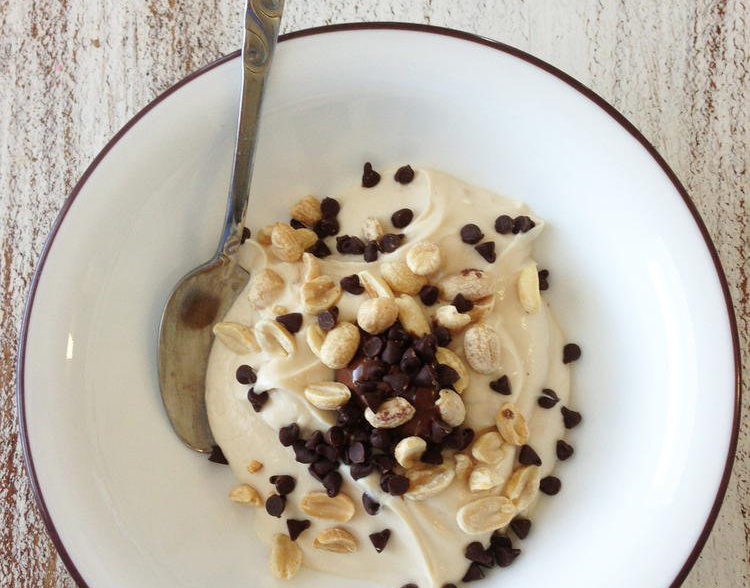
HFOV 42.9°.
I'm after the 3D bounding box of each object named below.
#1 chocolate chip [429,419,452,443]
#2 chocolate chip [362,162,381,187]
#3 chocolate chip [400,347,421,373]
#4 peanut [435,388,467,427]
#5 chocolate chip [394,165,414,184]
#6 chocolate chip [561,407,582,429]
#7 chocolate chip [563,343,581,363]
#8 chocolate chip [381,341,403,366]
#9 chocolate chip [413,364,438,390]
[{"bbox_3d":[0.019,0.039,0.275,0.006,0.006,0.006,30,109,-11],"label":"chocolate chip"},{"bbox_3d":[-0.001,-0.036,0.284,0.006,0.006,0.006,-8,118,4],"label":"chocolate chip"},{"bbox_3d":[0.010,0.019,0.270,0.006,0.006,0.006,37,66,19],"label":"chocolate chip"},{"bbox_3d":[0.022,0.033,0.273,0.008,0.007,0.012,-26,85,-9],"label":"peanut"},{"bbox_3d":[0.009,-0.035,0.283,0.006,0.006,0.006,0,120,21],"label":"chocolate chip"},{"bbox_3d":[0.059,0.037,0.285,0.006,0.006,0.006,-36,109,14],"label":"chocolate chip"},{"bbox_3d":[0.059,0.017,0.285,0.006,0.006,0.006,0,57,-29],"label":"chocolate chip"},{"bbox_3d":[0.005,0.017,0.271,0.006,0.006,0.006,13,123,-9],"label":"chocolate chip"},{"bbox_3d":[0.014,0.024,0.271,0.006,0.006,0.006,-27,90,0],"label":"chocolate chip"}]

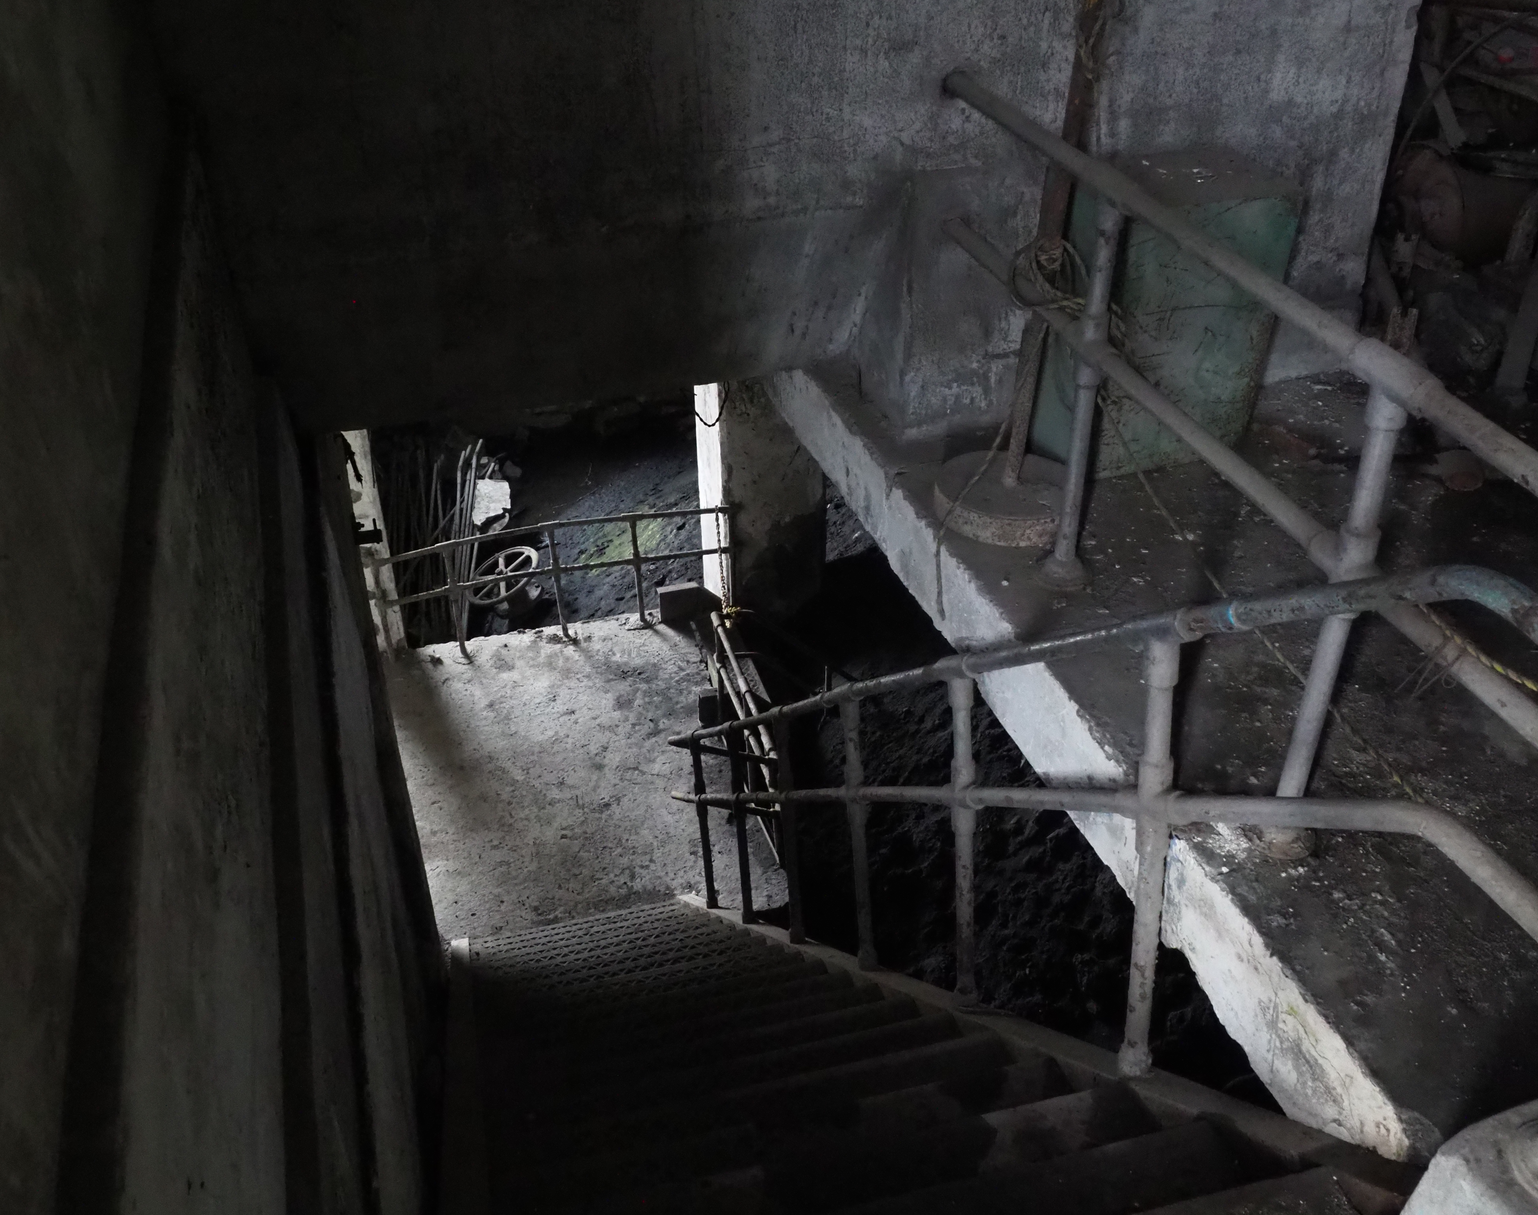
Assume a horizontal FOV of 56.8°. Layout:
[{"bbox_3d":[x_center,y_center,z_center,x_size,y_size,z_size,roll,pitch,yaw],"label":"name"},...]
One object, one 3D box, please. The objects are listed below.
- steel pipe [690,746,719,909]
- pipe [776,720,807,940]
[{"bbox_3d":[-0.299,1.021,6.641,0.050,0.959,0.050,-11,27,-13],"label":"steel pipe"},{"bbox_3d":[0.078,0.784,4.931,0.050,0.969,0.050,-11,28,-13],"label":"pipe"}]

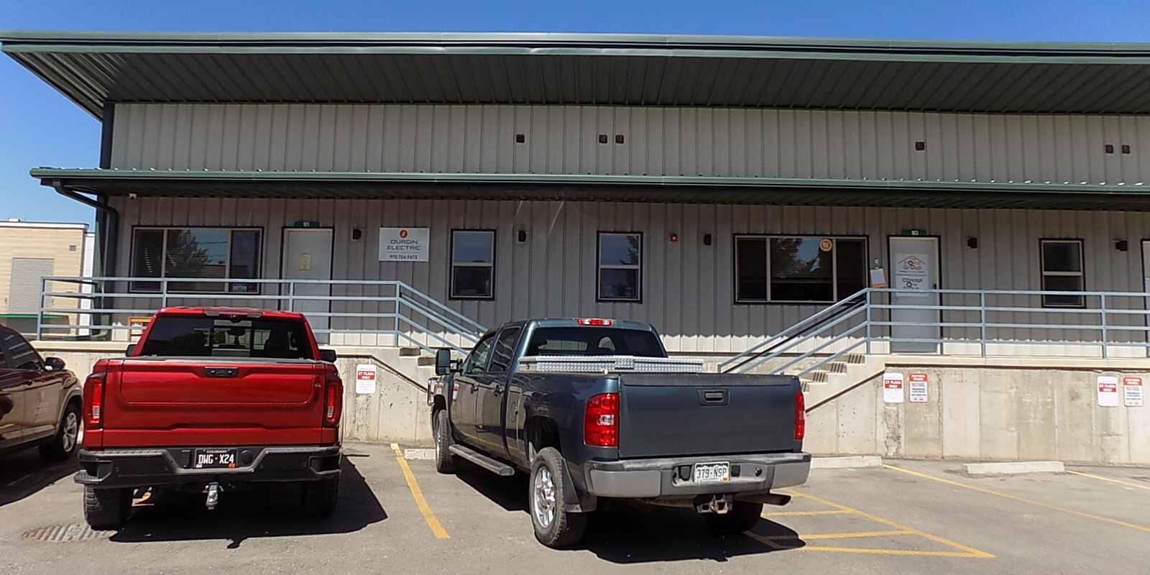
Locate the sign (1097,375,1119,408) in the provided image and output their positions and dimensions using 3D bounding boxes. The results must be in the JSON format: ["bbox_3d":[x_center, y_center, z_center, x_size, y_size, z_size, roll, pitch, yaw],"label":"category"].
[{"bbox_3d":[8.473,1.659,12.144,0.310,0.465,0.020,1,-5,1],"label":"sign"}]

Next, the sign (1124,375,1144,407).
[{"bbox_3d":[8.875,1.667,12.139,0.305,0.465,0.020,1,-5,1],"label":"sign"}]

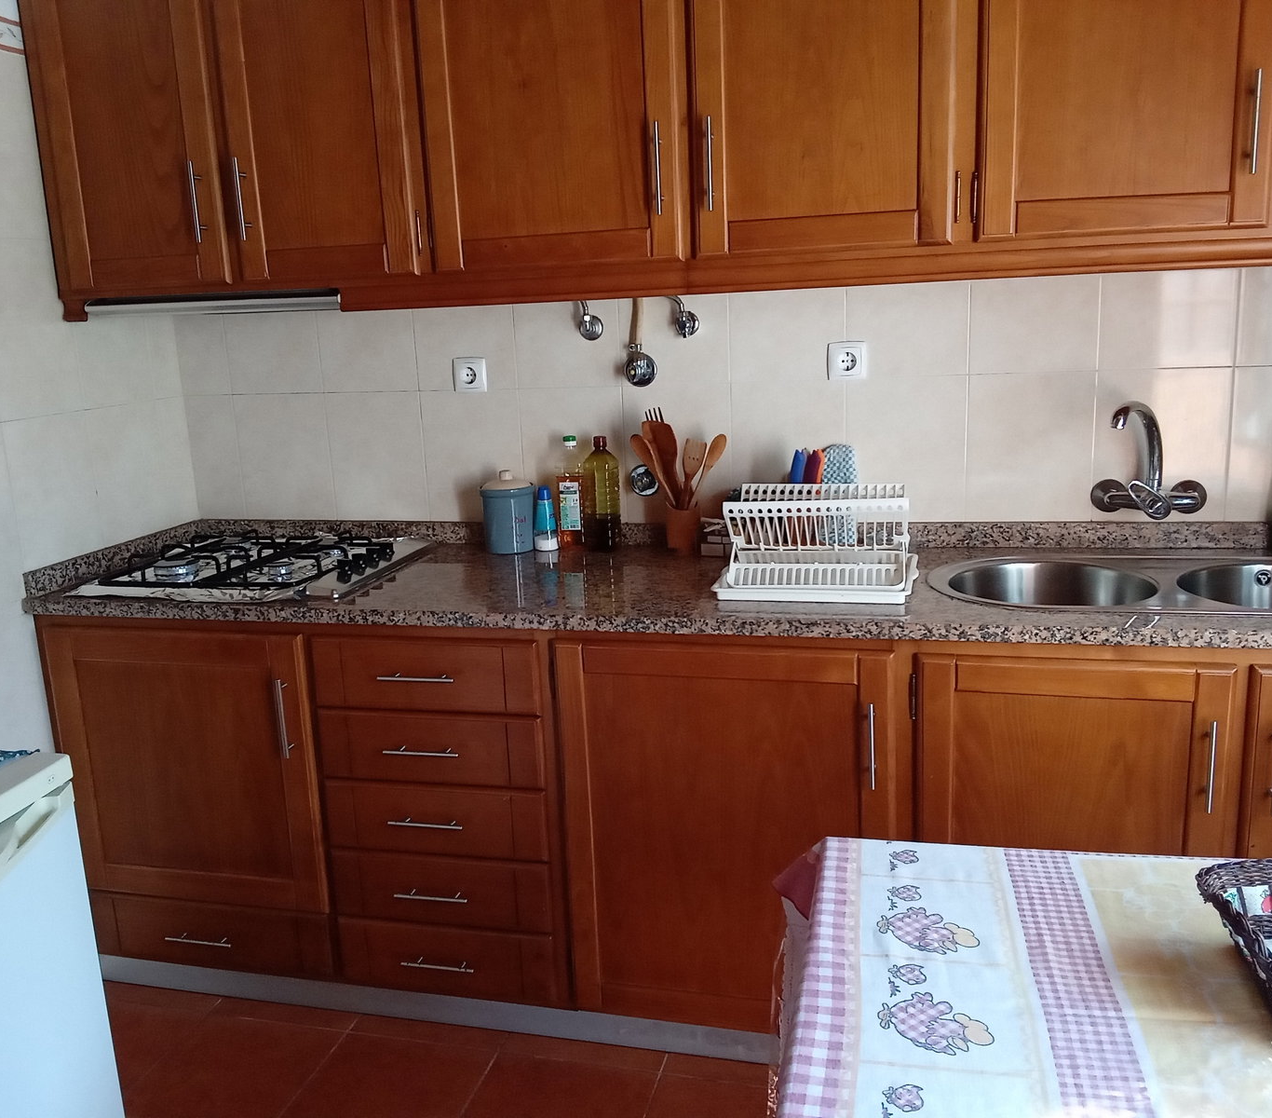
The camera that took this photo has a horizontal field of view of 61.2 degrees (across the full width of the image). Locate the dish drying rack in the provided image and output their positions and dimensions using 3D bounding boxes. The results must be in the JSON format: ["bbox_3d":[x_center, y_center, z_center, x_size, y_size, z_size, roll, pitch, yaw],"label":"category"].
[{"bbox_3d":[0.345,-0.039,2.034,0.362,0.172,0.320,1,13,14],"label":"dish drying rack"}]

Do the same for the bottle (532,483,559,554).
[{"bbox_3d":[-0.207,-0.095,2.470,0.061,0.147,0.058,-3,12,-3],"label":"bottle"}]

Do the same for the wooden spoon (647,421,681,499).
[{"bbox_3d":[0.082,-0.165,2.374,0.058,0.279,0.018,-13,5,2],"label":"wooden spoon"}]

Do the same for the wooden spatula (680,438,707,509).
[{"bbox_3d":[0.111,-0.143,2.361,0.047,0.240,0.018,11,15,2],"label":"wooden spatula"}]

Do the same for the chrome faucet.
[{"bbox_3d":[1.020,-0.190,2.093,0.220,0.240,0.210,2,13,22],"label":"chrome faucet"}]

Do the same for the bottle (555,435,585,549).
[{"bbox_3d":[-0.150,-0.152,2.459,0.065,0.257,0.064,-1,12,7],"label":"bottle"}]

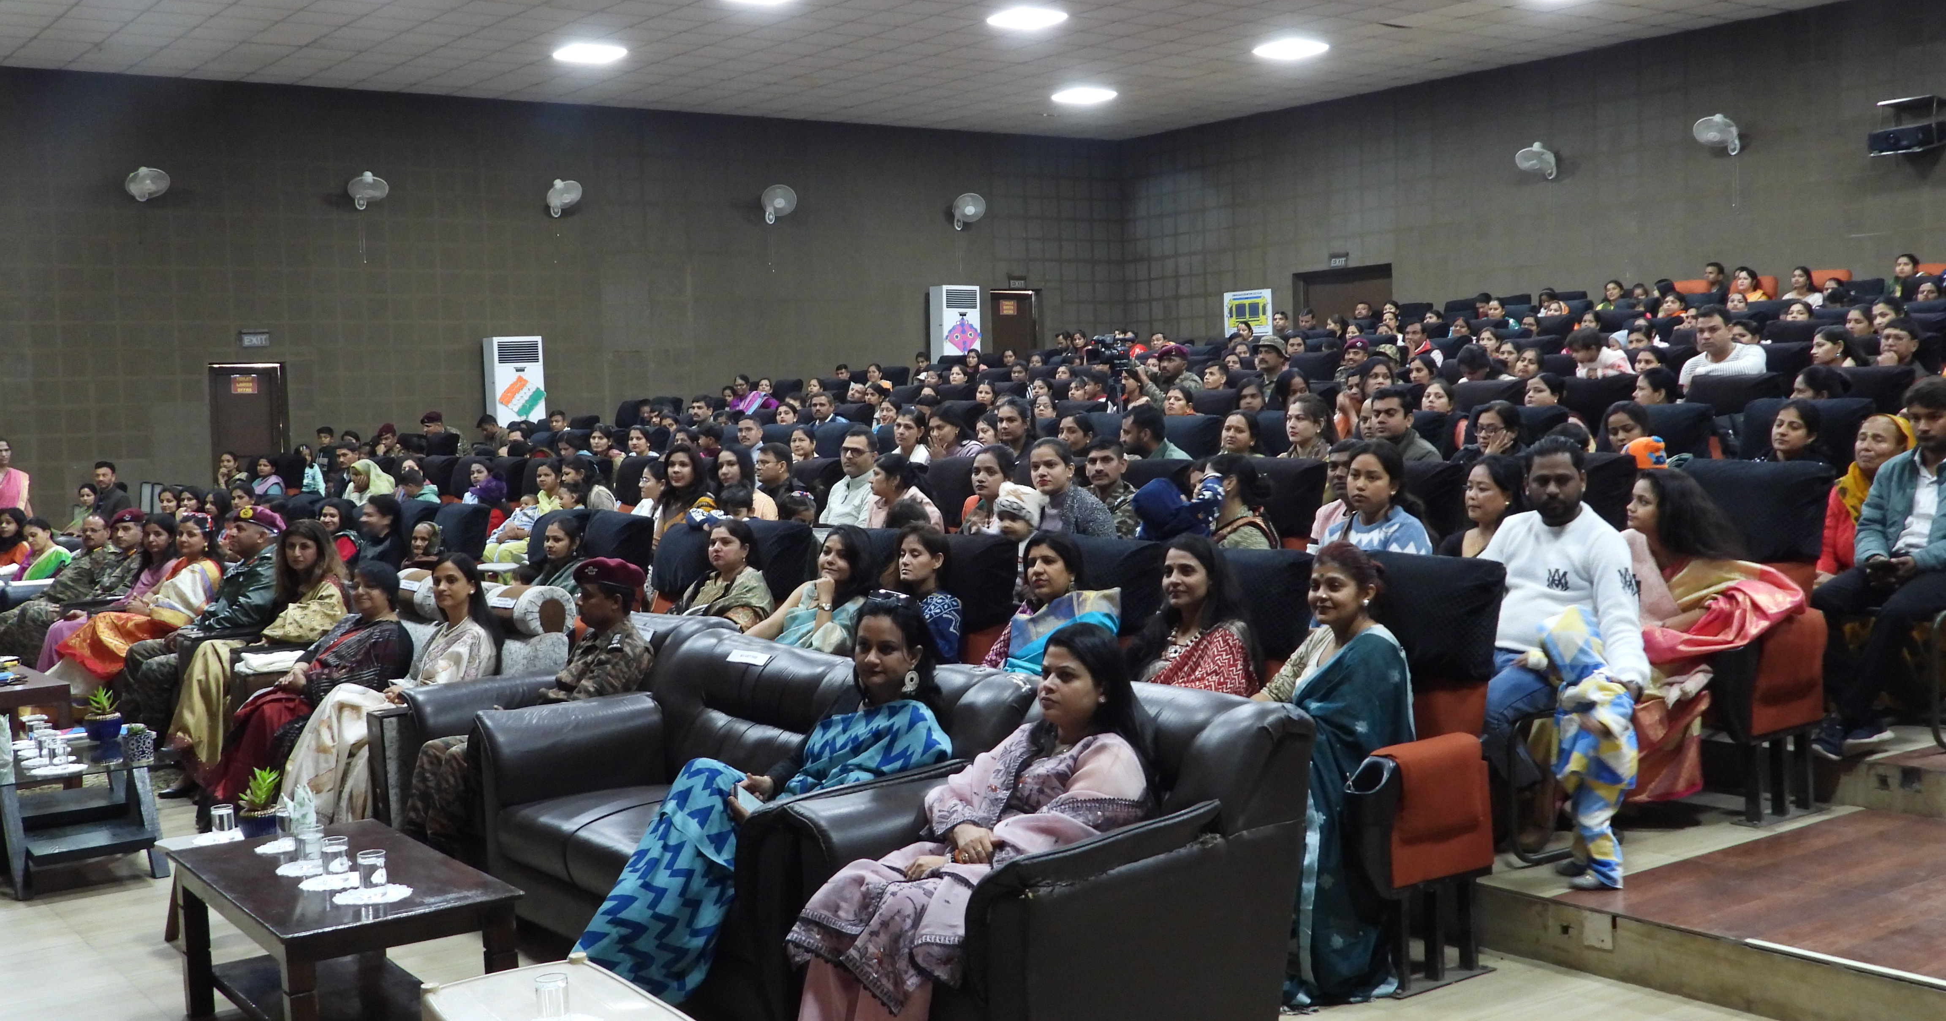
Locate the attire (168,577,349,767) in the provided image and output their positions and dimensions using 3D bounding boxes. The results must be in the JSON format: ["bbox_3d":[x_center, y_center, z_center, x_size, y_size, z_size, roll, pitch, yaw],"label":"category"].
[{"bbox_3d":[-3.248,0.661,8.826,0.752,0.833,0.508,-4,4,-38],"label":"attire"}]

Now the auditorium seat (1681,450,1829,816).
[{"bbox_3d":[2.446,0.418,6.562,0.780,1.110,0.620,-4,4,-37],"label":"auditorium seat"}]

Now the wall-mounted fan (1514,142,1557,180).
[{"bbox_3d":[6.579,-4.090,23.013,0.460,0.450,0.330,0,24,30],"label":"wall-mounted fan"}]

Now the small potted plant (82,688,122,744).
[{"bbox_3d":[-3.375,0.778,7.601,0.158,0.215,0.158,-4,4,-37],"label":"small potted plant"}]

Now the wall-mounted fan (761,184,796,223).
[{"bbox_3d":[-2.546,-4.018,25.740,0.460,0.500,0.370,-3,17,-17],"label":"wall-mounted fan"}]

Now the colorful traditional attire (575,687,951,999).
[{"bbox_3d":[-0.538,0.903,5.151,1.000,0.860,0.660,-3,3,-19],"label":"colorful traditional attire"}]

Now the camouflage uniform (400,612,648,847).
[{"bbox_3d":[-1.653,0.858,7.496,0.900,0.860,0.550,-4,4,-35],"label":"camouflage uniform"}]

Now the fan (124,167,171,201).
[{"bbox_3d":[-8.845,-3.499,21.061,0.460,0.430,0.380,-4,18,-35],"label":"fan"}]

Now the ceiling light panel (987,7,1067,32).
[{"bbox_3d":[0.532,-4.909,19.590,0.600,0.050,0.600,-4,4,-35],"label":"ceiling light panel"}]

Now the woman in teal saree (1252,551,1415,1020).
[{"bbox_3d":[0.884,0.679,5.236,0.671,1.148,0.488,-4,4,-38],"label":"woman in teal saree"}]

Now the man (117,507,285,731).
[{"bbox_3d":[-3.817,0.560,9.665,0.833,1.179,0.549,-4,4,-35],"label":"man"}]

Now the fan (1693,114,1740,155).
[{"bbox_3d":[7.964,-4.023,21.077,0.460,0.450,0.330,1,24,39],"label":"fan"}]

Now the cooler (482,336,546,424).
[{"bbox_3d":[-5.497,-1.129,23.703,0.585,1.900,0.380,-4,4,-35],"label":"cooler"}]

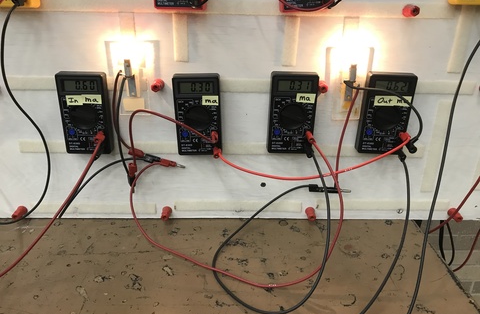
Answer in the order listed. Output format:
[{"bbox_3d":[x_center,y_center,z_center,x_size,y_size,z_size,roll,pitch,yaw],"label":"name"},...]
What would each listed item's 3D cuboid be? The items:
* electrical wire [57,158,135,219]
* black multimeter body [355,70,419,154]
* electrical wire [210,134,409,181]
[{"bbox_3d":[-0.252,0.058,0.668,0.159,0.128,0.025,0,25,0],"label":"electrical wire"},{"bbox_3d":[0.230,-0.068,0.615,0.070,0.126,0.026,1,25,0],"label":"black multimeter body"},{"bbox_3d":[0.110,0.000,0.599,0.299,0.068,0.030,0,25,0],"label":"electrical wire"}]

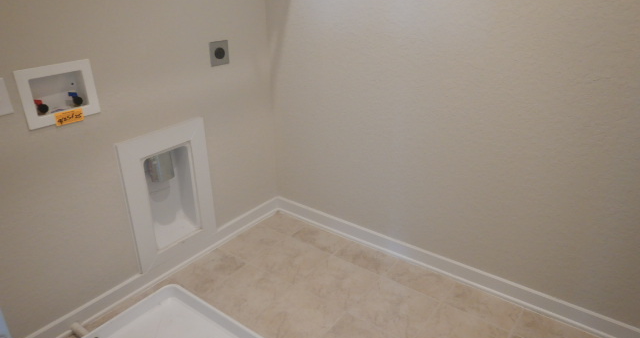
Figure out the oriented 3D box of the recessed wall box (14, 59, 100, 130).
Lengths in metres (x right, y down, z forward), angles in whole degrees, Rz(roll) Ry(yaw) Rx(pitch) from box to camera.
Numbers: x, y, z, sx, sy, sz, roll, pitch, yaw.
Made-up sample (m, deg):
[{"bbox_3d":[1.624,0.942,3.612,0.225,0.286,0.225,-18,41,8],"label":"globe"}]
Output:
[{"bbox_3d":[-0.984,-0.285,1.655,0.090,0.207,0.260,17,29,34],"label":"recessed wall box"}]

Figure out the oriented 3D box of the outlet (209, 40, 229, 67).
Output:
[{"bbox_3d":[-0.485,-0.564,2.171,0.014,0.114,0.114,17,29,34],"label":"outlet"}]

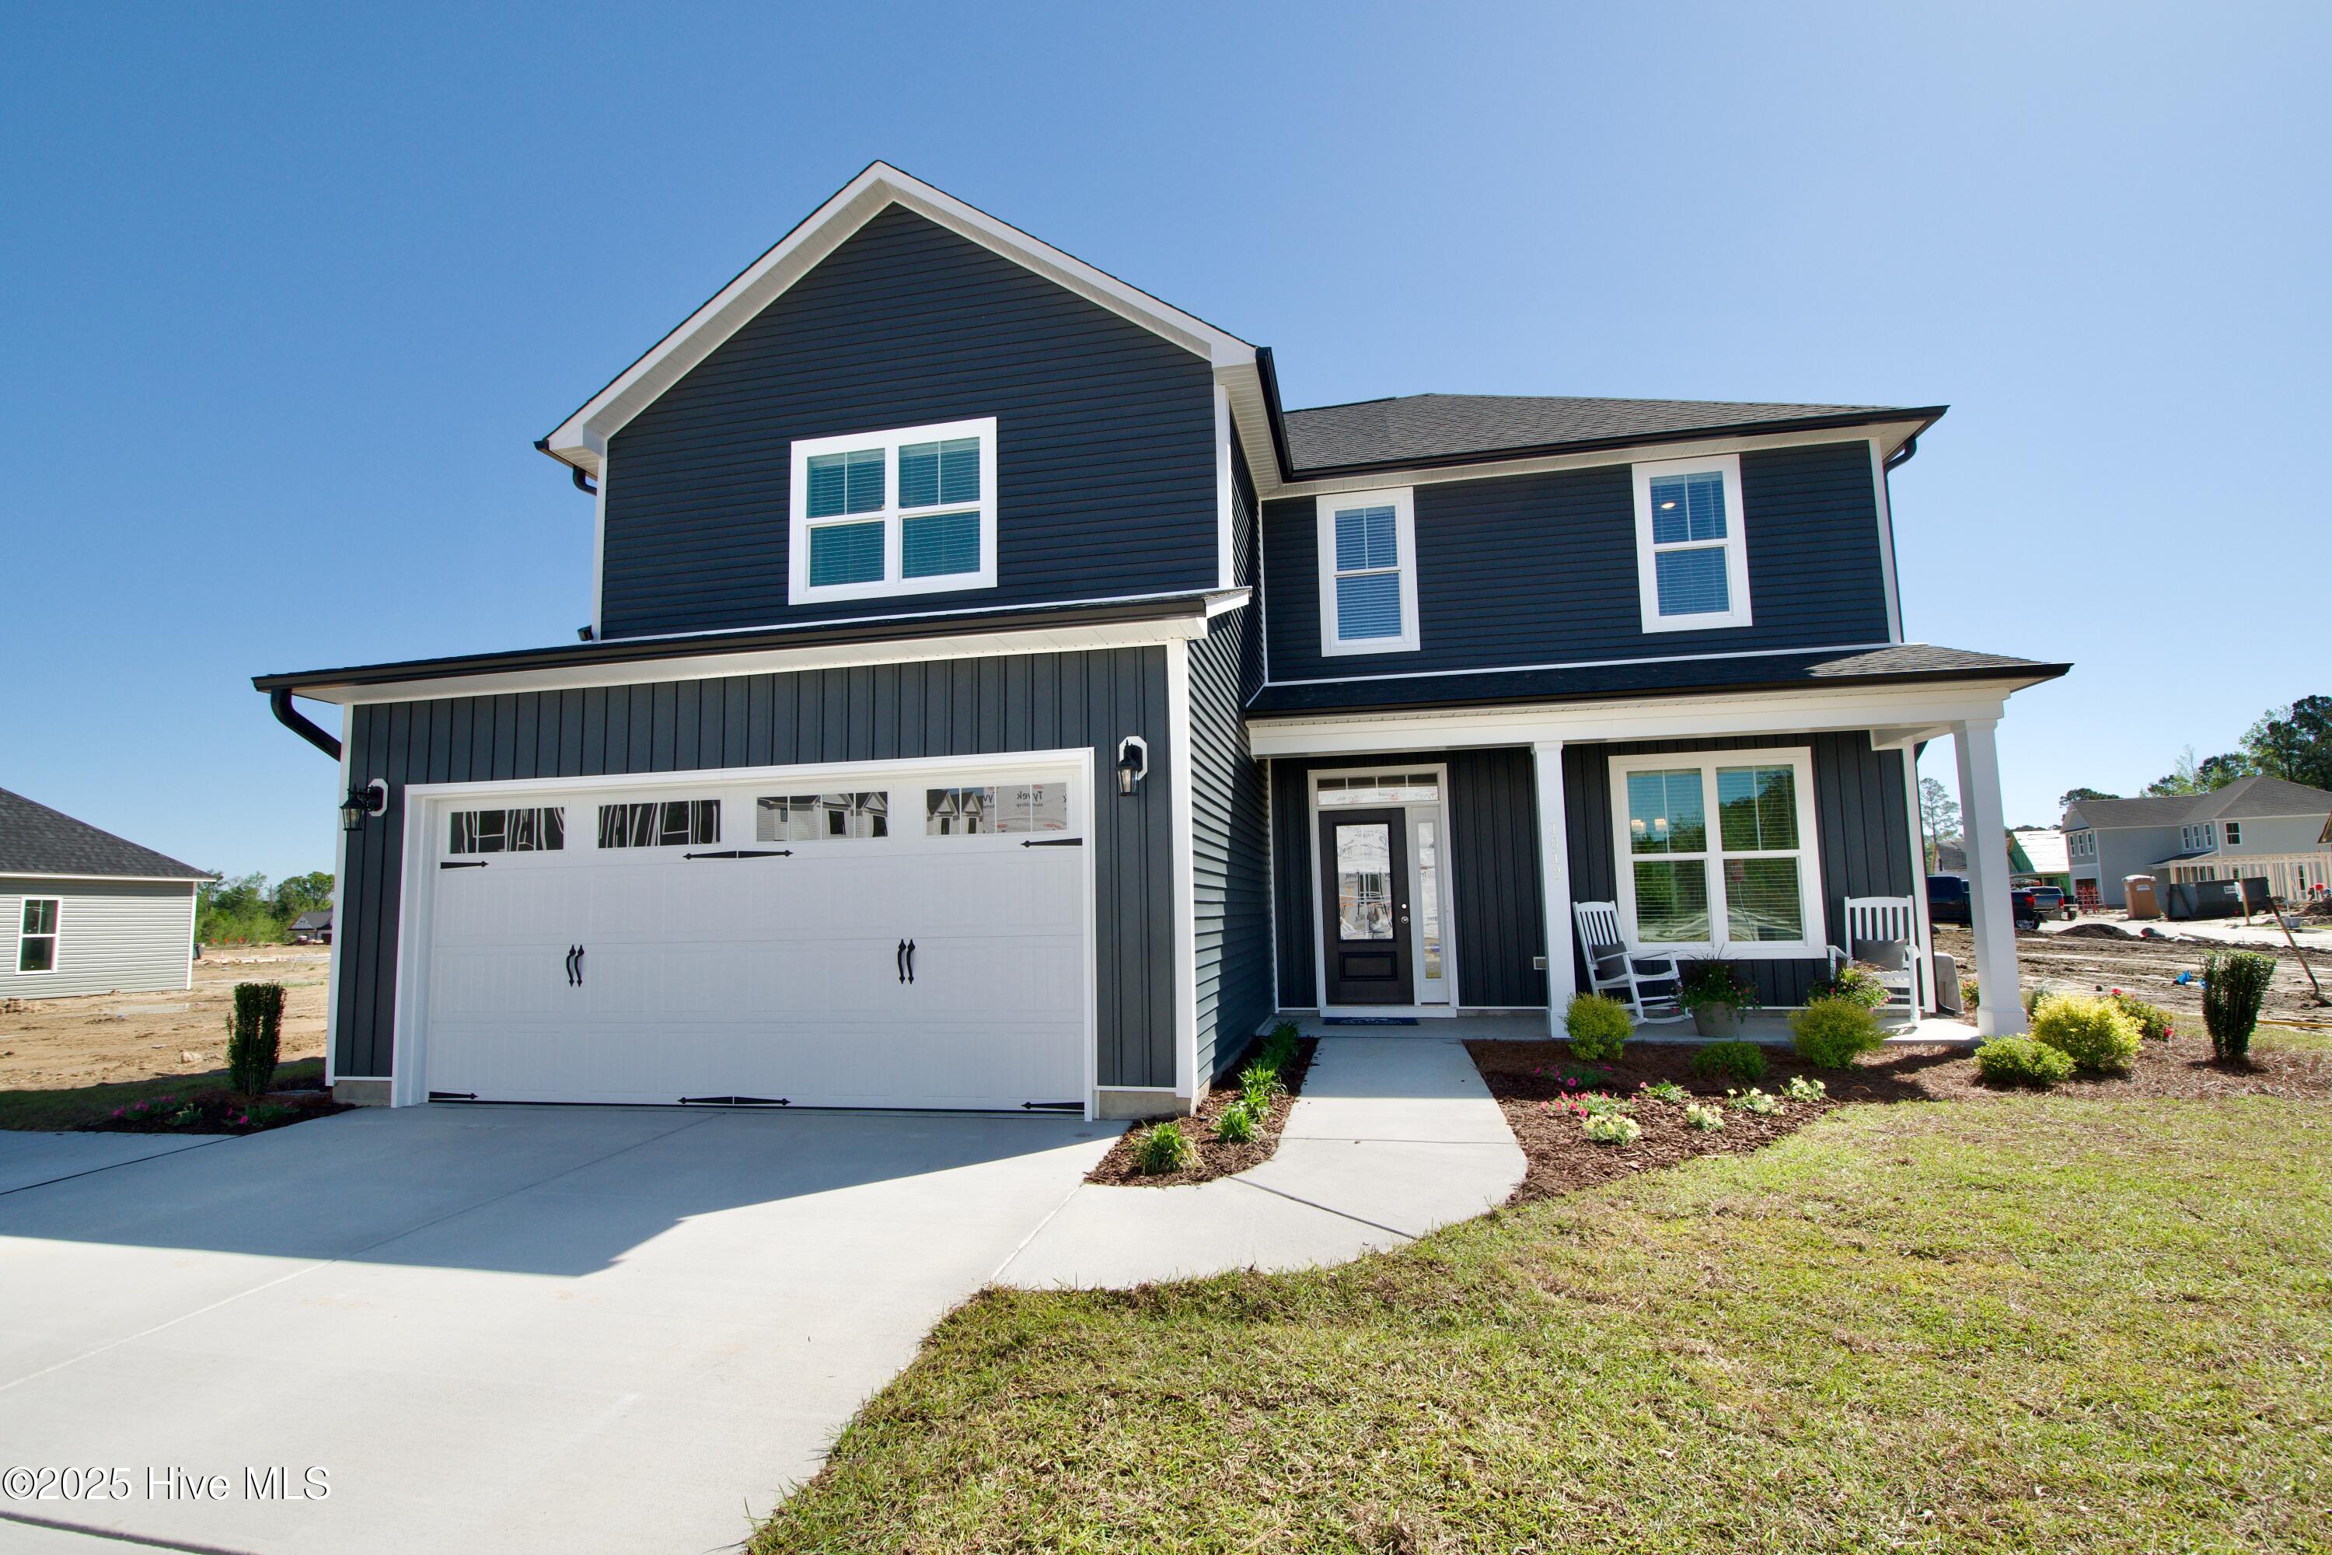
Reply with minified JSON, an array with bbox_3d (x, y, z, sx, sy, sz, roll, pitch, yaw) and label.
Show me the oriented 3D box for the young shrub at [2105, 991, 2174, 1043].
[{"bbox_3d":[8.168,2.003,8.150,0.484,0.428,0.484,-3,-6,11],"label":"young shrub"}]

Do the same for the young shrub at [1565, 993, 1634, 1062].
[{"bbox_3d":[3.540,2.043,7.950,0.527,0.567,0.527,-3,-6,11],"label":"young shrub"}]

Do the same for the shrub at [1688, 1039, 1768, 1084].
[{"bbox_3d":[4.085,2.063,7.050,0.506,0.317,0.506,-3,-6,11],"label":"shrub"}]

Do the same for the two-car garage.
[{"bbox_3d":[-2.917,1.052,6.456,5.099,2.216,0.240,-3,-6,11],"label":"two-car garage"}]

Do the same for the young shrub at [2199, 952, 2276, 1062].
[{"bbox_3d":[8.111,1.717,7.350,0.421,0.841,0.421,-3,-6,11],"label":"young shrub"}]

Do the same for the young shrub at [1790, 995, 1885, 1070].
[{"bbox_3d":[5.113,1.936,7.400,0.617,0.569,0.617,-3,-6,11],"label":"young shrub"}]

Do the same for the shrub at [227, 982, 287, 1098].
[{"bbox_3d":[-6.877,1.985,7.350,0.354,0.882,0.354,-3,-6,11],"label":"shrub"}]

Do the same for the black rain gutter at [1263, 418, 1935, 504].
[{"bbox_3d":[4.267,-3.295,10.024,6.500,0.200,0.420,-3,-6,11],"label":"black rain gutter"}]

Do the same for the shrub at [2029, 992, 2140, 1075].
[{"bbox_3d":[6.757,1.884,7.150,0.634,0.604,0.634,-3,-6,11],"label":"shrub"}]

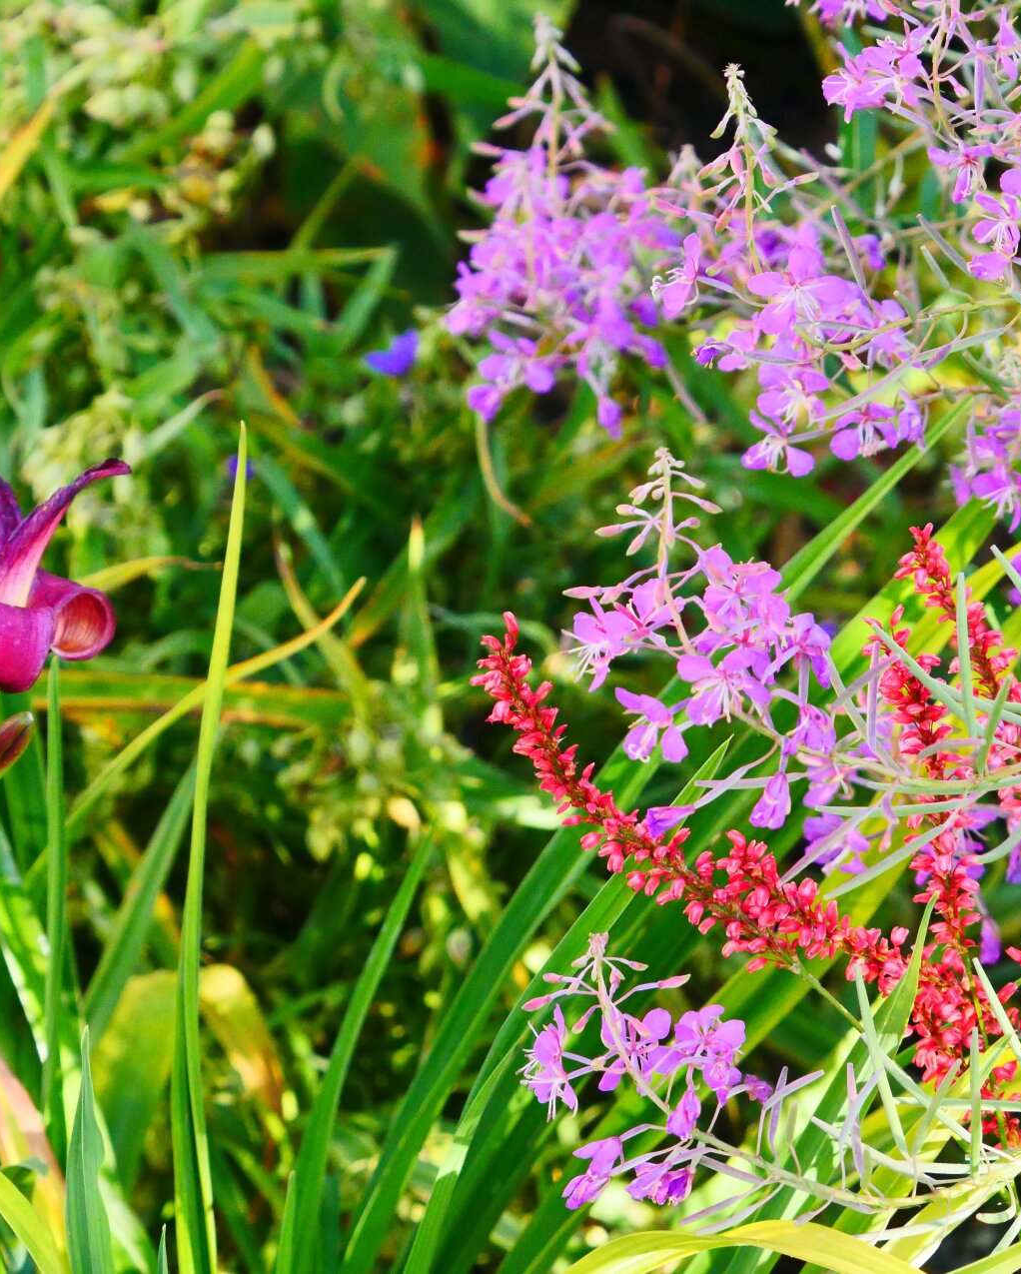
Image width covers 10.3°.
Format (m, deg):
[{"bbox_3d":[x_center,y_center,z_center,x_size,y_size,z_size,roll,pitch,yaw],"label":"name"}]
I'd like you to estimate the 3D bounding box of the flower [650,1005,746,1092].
[{"bbox_3d":[0.057,0.126,1.740,0.027,0.024,0.018,10,21,28],"label":"flower"}]

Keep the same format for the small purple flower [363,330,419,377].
[{"bbox_3d":[-0.050,-0.117,2.350,0.024,0.019,0.016,0,18,0],"label":"small purple flower"}]

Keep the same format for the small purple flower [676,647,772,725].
[{"bbox_3d":[0.066,0.015,1.760,0.029,0.022,0.018,3,18,10],"label":"small purple flower"}]

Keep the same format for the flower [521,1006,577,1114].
[{"bbox_3d":[0.014,0.152,2.050,0.022,0.037,0.026,-12,19,-12],"label":"flower"}]

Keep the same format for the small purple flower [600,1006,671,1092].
[{"bbox_3d":[0.045,0.148,2.050,0.026,0.031,0.016,2,12,6],"label":"small purple flower"}]

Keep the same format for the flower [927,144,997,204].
[{"bbox_3d":[0.168,-0.173,2.120,0.025,0.022,0.016,-1,21,-3],"label":"flower"}]

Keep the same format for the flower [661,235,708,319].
[{"bbox_3d":[0.056,-0.115,1.820,0.016,0.024,0.022,-6,19,-19],"label":"flower"}]

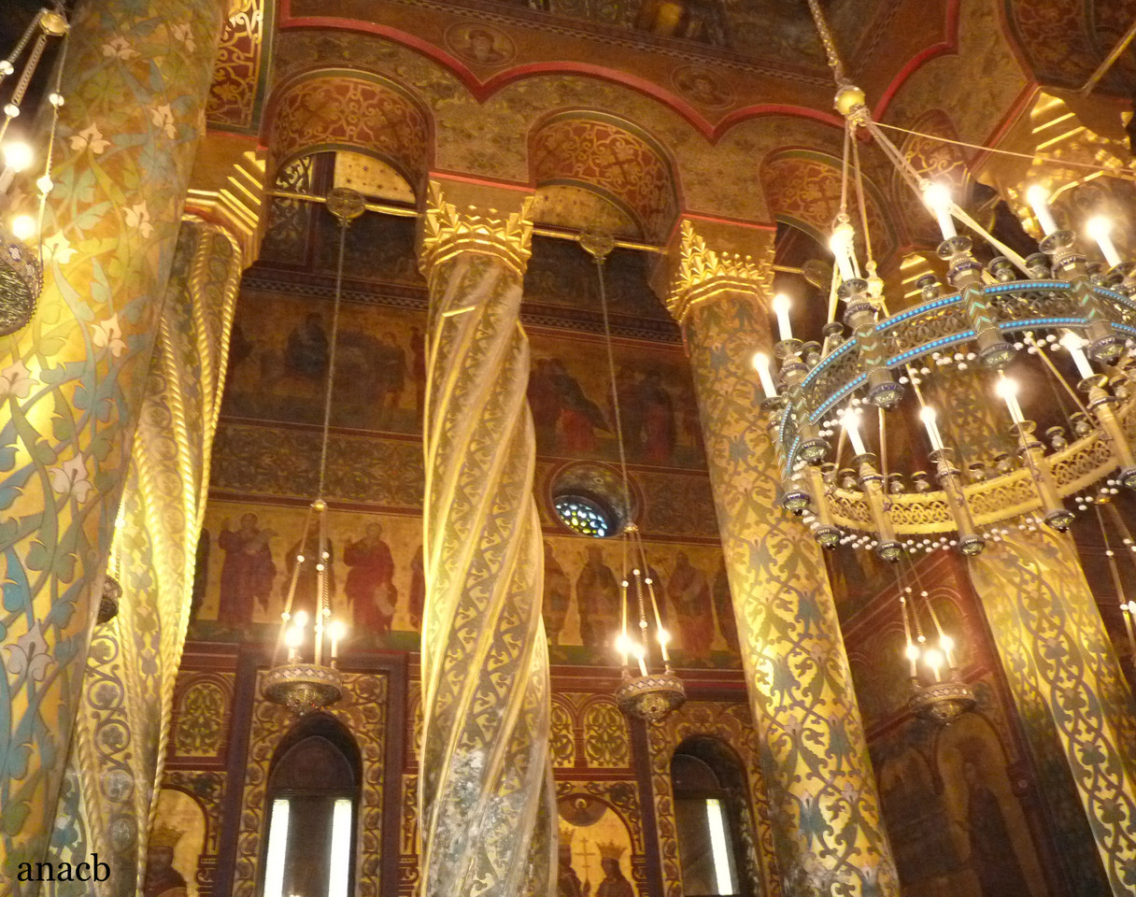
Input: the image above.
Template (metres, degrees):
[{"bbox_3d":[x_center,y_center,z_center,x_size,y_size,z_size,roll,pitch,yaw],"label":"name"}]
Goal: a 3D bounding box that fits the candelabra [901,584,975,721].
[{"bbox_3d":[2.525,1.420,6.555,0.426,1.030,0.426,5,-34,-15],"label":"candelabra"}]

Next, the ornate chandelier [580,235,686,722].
[{"bbox_3d":[0.393,-0.080,6.878,0.426,4.197,0.426,5,-34,-15],"label":"ornate chandelier"}]

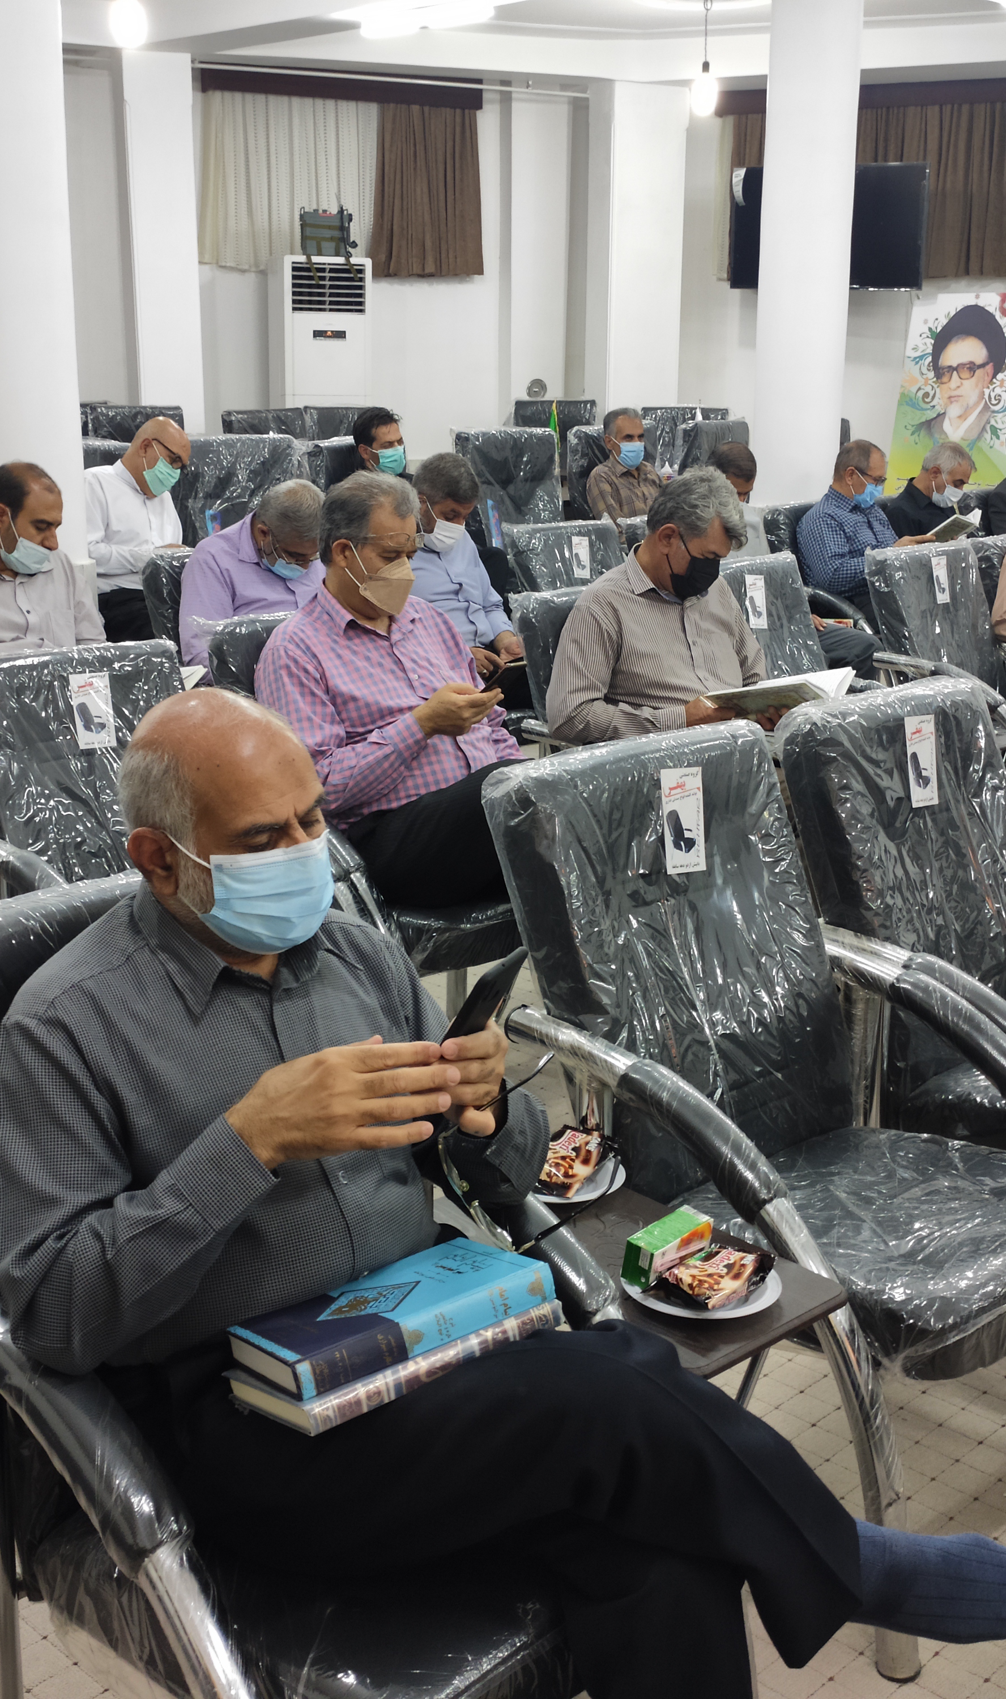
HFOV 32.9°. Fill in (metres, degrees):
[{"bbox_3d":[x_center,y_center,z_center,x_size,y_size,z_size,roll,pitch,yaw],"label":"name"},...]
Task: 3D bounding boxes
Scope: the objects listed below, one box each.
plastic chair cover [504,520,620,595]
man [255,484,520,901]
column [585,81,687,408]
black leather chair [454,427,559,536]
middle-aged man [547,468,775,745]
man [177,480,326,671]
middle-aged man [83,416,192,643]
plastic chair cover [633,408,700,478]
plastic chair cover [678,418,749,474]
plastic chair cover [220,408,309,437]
[{"bbox_3d":[0.460,-0.645,6.123,0.642,1.002,0.820,-12,19,-41],"label":"plastic chair cover"},{"bbox_3d":[-0.107,-0.127,3.634,0.557,1.323,0.762,-12,19,-41],"label":"man"},{"bbox_3d":[0.826,-2.950,10.386,0.472,3.191,0.459,-4,15,-18],"label":"column"},{"bbox_3d":[0.096,-1.396,8.155,0.600,1.200,0.640,-9,18,-30],"label":"black leather chair"},{"bbox_3d":[0.503,-0.270,4.190,0.550,1.310,0.731,-12,19,-41],"label":"middle-aged man"},{"bbox_3d":[-0.577,-0.489,5.077,0.557,1.244,0.731,-12,19,-41],"label":"man"},{"bbox_3d":[-1.253,-0.856,5.998,0.520,1.290,0.760,-13,20,-41],"label":"middle-aged man"},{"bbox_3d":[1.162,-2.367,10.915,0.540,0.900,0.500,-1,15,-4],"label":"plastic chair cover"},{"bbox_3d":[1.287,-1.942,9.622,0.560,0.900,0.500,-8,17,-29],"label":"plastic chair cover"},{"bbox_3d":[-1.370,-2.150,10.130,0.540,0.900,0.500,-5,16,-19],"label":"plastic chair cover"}]

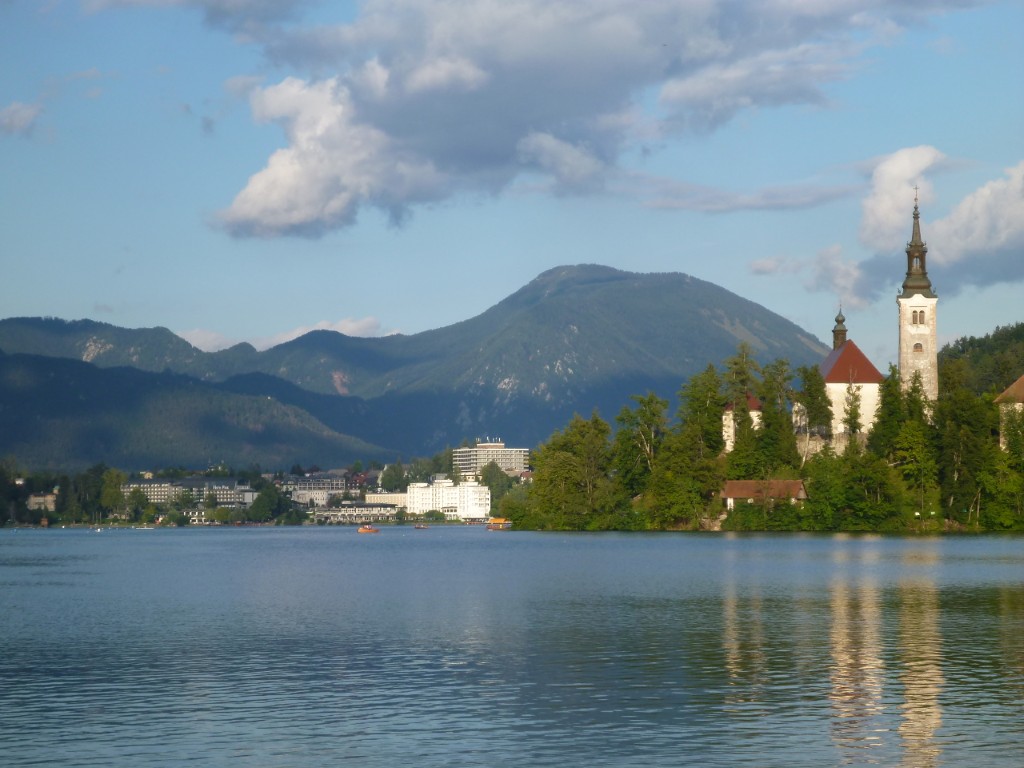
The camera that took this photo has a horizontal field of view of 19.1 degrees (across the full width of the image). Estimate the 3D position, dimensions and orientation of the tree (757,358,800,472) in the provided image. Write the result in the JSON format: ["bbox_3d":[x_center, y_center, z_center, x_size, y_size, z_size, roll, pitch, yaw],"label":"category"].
[{"bbox_3d":[55.278,6.741,632.000,9.130,24.060,9.000,0,-3,5],"label":"tree"}]

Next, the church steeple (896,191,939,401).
[{"bbox_3d":[87.333,-16.660,655.000,8.710,51.160,8.500,0,-3,4],"label":"church steeple"}]

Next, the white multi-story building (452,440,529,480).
[{"bbox_3d":[-15.343,55.236,2200.000,55.240,28.880,22.000,0,-3,5],"label":"white multi-story building"}]

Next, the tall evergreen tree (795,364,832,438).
[{"bbox_3d":[63.825,3.916,645.000,8.040,16.090,7.800,0,-3,5],"label":"tall evergreen tree"}]

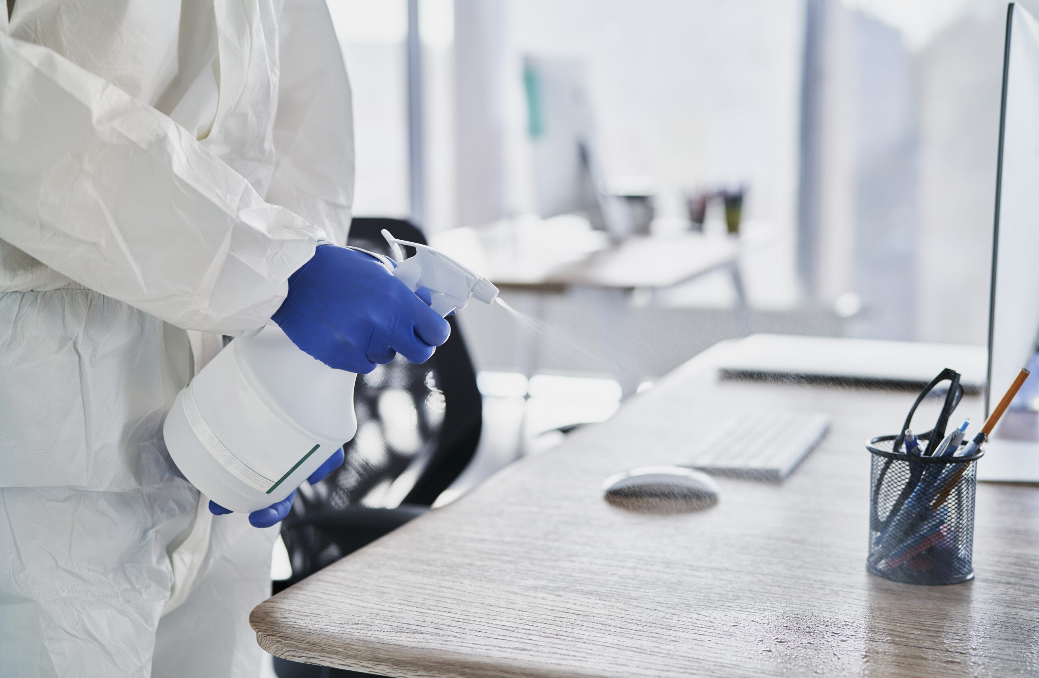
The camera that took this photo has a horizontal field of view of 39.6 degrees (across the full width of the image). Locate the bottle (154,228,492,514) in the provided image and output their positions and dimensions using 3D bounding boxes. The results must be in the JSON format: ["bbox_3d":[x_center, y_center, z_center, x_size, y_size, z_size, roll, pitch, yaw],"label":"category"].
[{"bbox_3d":[-0.137,0.014,1.028,0.115,0.245,0.108,40,16,-20],"label":"bottle"}]

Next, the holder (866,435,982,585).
[{"bbox_3d":[0.321,0.135,1.150,0.092,0.102,0.092,0,8,0],"label":"holder"}]

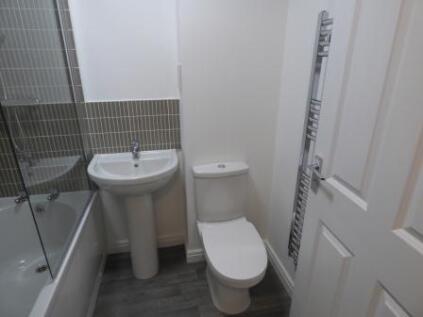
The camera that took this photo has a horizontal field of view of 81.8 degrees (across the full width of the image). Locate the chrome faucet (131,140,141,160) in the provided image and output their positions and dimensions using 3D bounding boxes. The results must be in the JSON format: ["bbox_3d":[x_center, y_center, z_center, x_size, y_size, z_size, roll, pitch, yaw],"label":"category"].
[{"bbox_3d":[-0.486,-0.048,1.559,0.048,0.127,0.126,-4,20,-10],"label":"chrome faucet"}]

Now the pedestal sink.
[{"bbox_3d":[-0.484,0.432,1.650,0.566,0.838,0.466,-4,20,-10],"label":"pedestal sink"}]

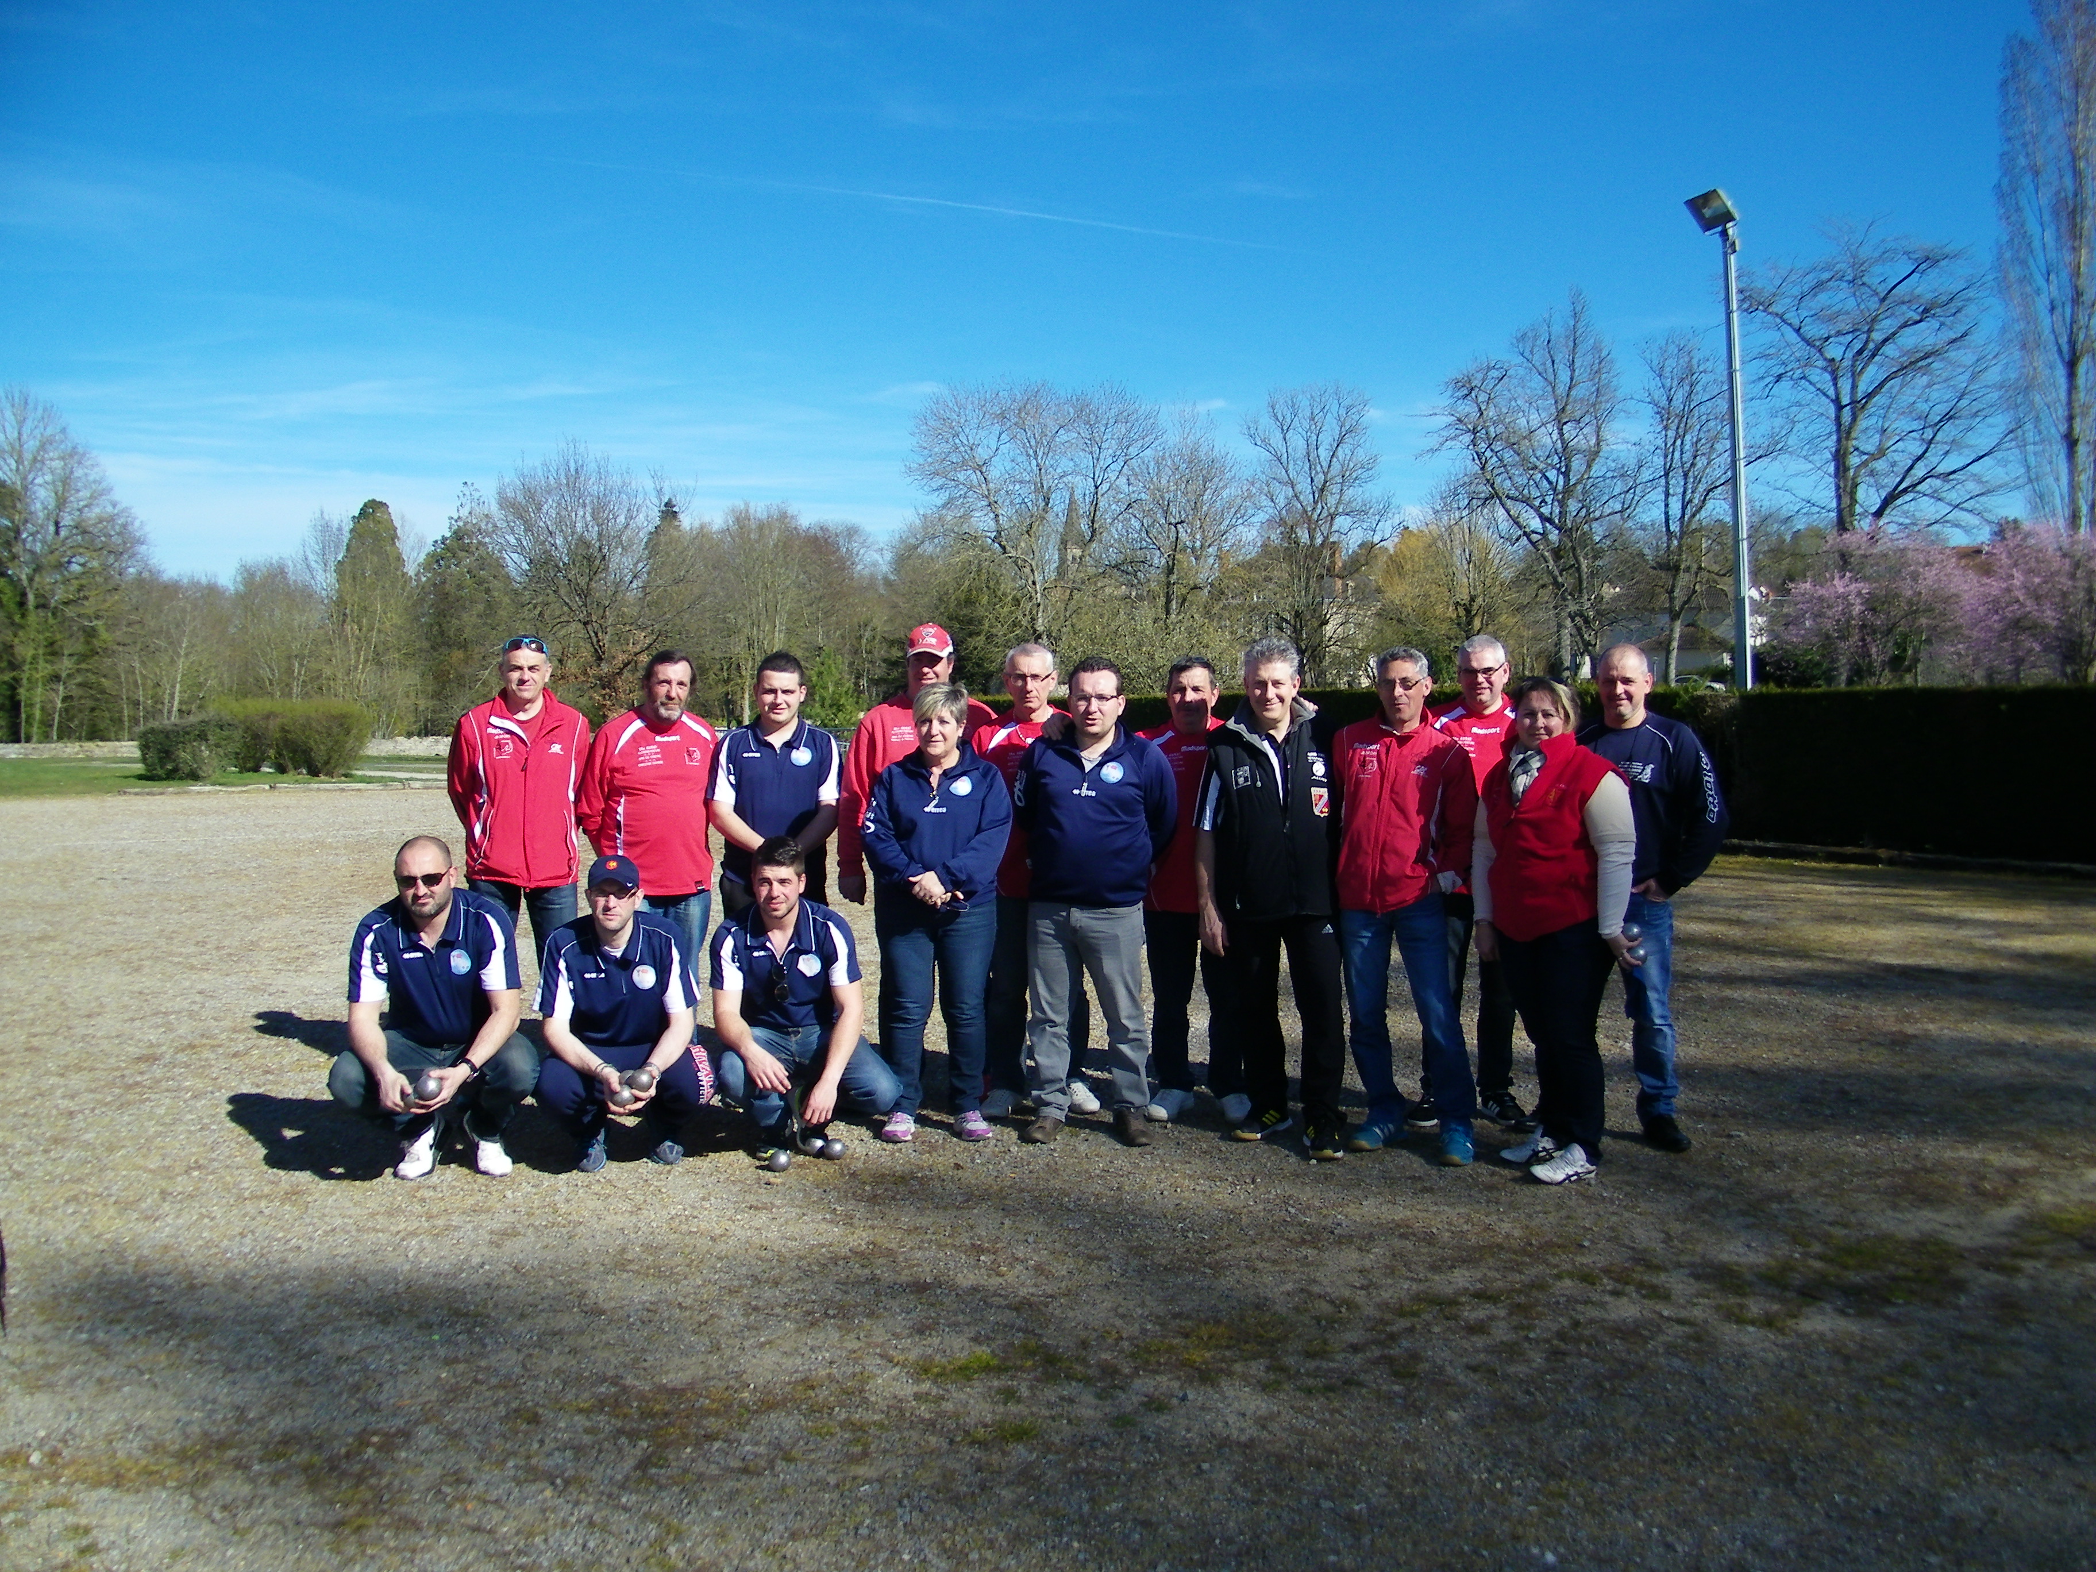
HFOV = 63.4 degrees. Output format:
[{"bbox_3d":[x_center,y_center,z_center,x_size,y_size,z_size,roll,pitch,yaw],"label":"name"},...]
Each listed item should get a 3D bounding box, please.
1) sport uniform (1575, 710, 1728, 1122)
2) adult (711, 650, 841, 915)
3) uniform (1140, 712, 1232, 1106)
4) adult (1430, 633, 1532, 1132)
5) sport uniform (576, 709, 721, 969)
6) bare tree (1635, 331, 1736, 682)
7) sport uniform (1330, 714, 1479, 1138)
[{"bbox_3d":[2.081,0.458,5.960,0.610,1.450,0.340,0,2,9],"label":"sport uniform"},{"bbox_3d":[-1.029,0.384,6.400,0.530,1.780,0.330,-1,3,-9],"label":"adult"},{"bbox_3d":[0.561,0.474,6.529,0.520,1.482,0.330,0,3,5],"label":"uniform"},{"bbox_3d":[1.589,0.344,6.383,0.540,1.835,0.360,0,3,9],"label":"adult"},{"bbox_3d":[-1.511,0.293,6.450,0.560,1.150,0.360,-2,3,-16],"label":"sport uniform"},{"bbox_3d":[20.743,-8.579,55.000,3.600,12.300,3.600,-1,2,0],"label":"bare tree"},{"bbox_3d":[1.250,0.502,5.960,0.520,1.504,0.360,1,3,18],"label":"sport uniform"}]

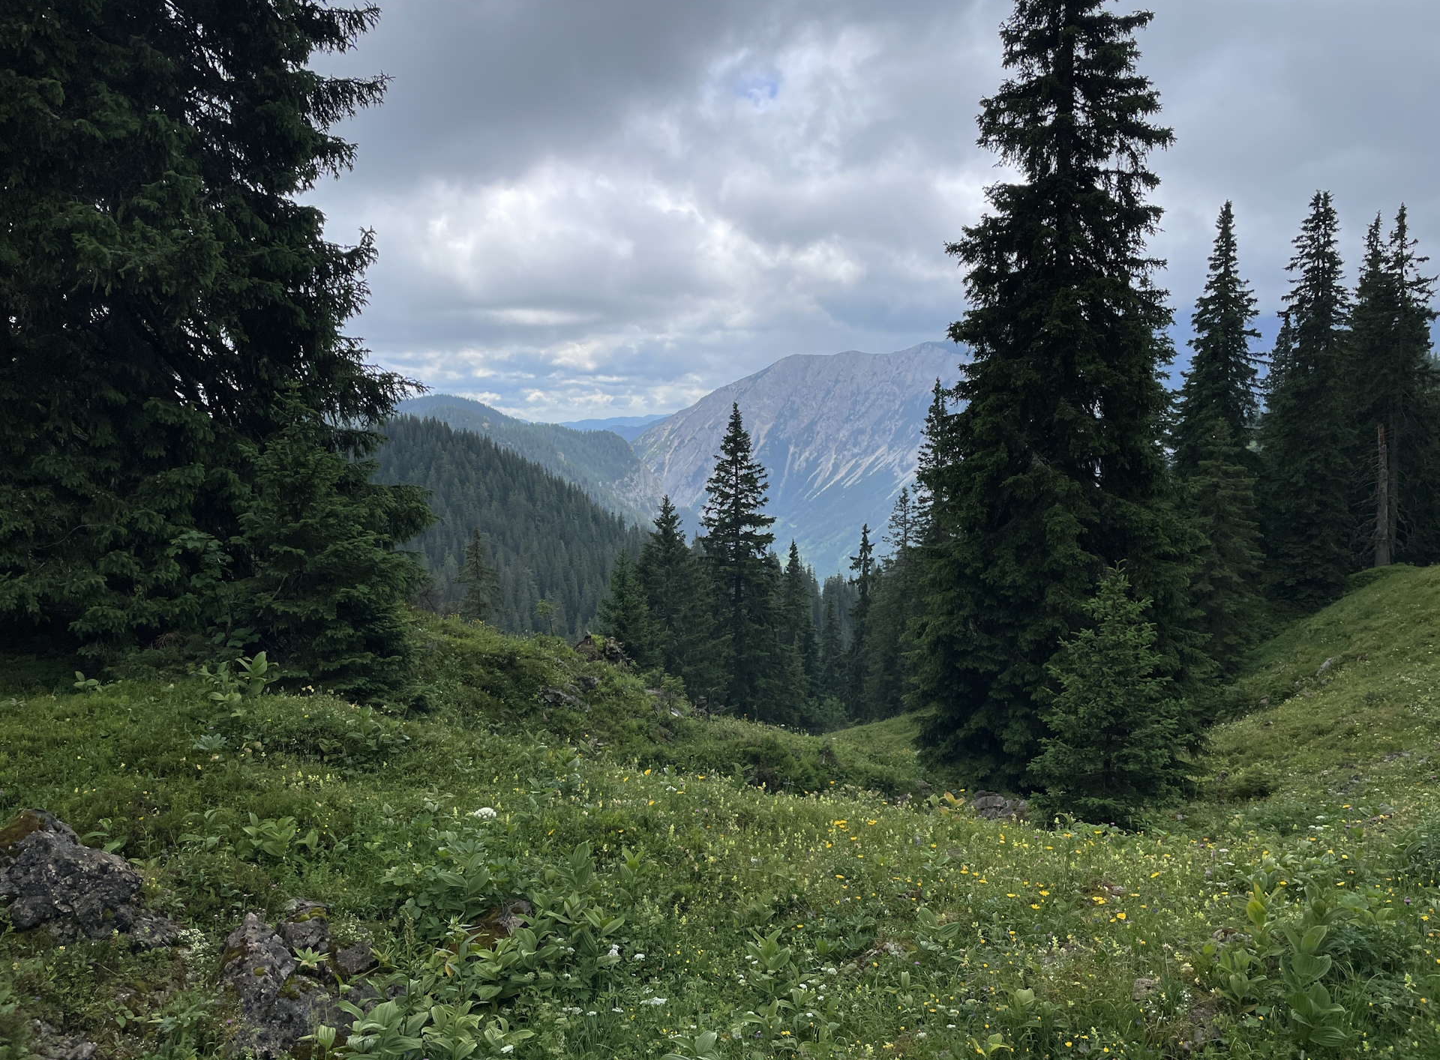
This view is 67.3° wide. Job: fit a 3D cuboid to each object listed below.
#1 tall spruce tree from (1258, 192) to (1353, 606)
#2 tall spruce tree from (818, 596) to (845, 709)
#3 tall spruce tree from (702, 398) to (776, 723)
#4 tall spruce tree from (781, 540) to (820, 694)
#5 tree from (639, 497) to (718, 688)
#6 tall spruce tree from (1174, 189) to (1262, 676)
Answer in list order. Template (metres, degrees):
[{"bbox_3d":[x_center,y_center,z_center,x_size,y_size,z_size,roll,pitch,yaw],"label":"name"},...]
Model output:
[{"bbox_3d":[19.680,-4.170,36.000,3.440,13.930,3.440,0,3,0],"label":"tall spruce tree"},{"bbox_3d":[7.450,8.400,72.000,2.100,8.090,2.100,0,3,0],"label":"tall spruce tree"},{"bbox_3d":[0.770,1.680,45.000,3.460,13.720,3.460,0,3,0],"label":"tall spruce tree"},{"bbox_3d":[4.130,5.180,58.000,2.410,9.120,2.410,0,3,0],"label":"tall spruce tree"},{"bbox_3d":[-1.990,3.020,46.000,3.540,8.950,3.540,0,3,0],"label":"tree"},{"bbox_3d":[15.760,-2.710,34.000,3.250,14.950,3.250,0,3,0],"label":"tall spruce tree"}]

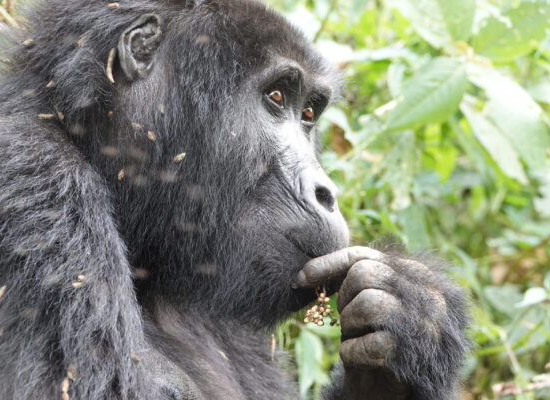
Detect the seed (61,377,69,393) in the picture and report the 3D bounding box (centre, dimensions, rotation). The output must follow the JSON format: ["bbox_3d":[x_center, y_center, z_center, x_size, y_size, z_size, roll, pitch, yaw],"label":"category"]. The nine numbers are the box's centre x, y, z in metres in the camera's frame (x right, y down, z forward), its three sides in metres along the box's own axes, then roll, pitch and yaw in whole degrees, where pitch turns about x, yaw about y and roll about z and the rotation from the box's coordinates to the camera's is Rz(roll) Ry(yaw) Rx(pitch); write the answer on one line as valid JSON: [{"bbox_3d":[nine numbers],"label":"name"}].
[{"bbox_3d":[-0.199,0.176,3.170,0.007,0.015,0.006,8,0,0],"label":"seed"}]

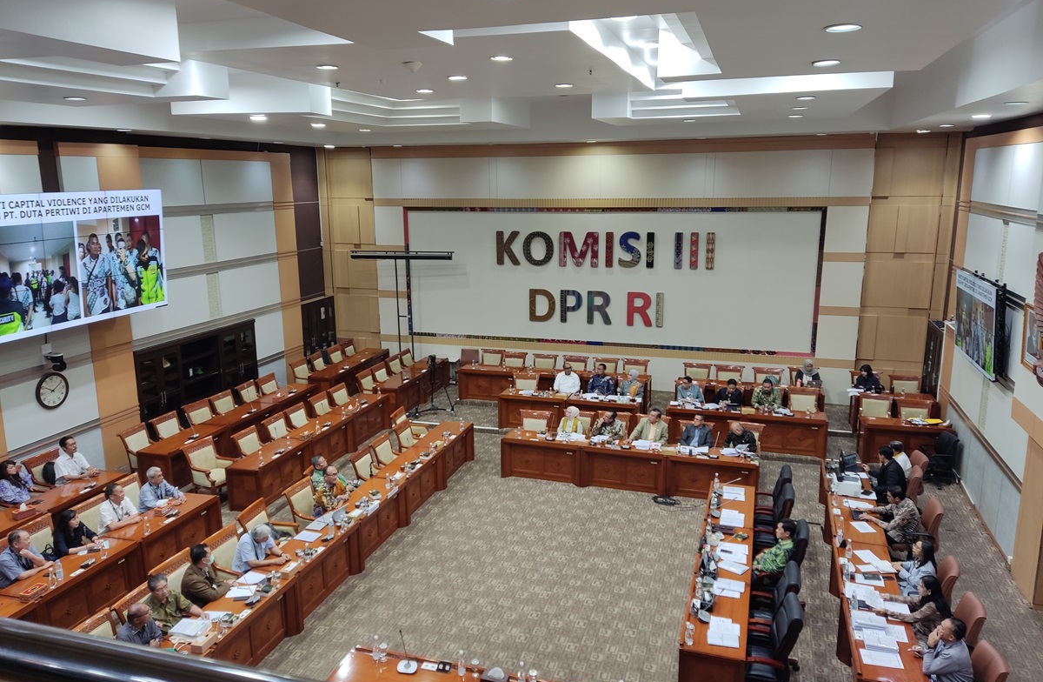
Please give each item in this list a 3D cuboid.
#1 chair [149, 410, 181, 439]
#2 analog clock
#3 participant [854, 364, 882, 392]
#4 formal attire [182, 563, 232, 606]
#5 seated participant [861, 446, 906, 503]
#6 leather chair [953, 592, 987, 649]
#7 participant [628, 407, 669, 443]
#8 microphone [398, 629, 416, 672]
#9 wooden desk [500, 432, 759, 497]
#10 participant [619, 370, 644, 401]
[{"bbox_3d":[-6.558,1.951,14.399,0.670,1.030,0.680,3,13,18],"label":"chair"},{"bbox_3d":[-7.439,0.793,11.943,0.060,0.580,0.580,3,13,17],"label":"analog clock"},{"bbox_3d":[7.226,1.150,15.748,0.520,1.240,0.760,5,14,23],"label":"participant"},{"bbox_3d":[-3.693,2.891,8.992,0.630,0.600,0.580,2,13,13],"label":"formal attire"},{"bbox_3d":[5.650,2.297,11.938,0.760,1.300,0.570,3,13,16],"label":"seated participant"},{"bbox_3d":[4.481,3.234,8.044,0.650,1.050,0.600,3,13,18],"label":"leather chair"},{"bbox_3d":[2.339,1.903,13.715,0.630,1.280,0.800,3,13,18],"label":"participant"},{"bbox_3d":[-1.100,2.968,7.248,0.195,0.390,0.170,3,13,17],"label":"microphone"},{"bbox_3d":[1.836,2.205,13.280,4.460,0.770,0.610,4,13,19],"label":"wooden desk"},{"bbox_3d":[2.372,1.270,16.364,0.530,1.270,0.700,4,13,23],"label":"participant"}]

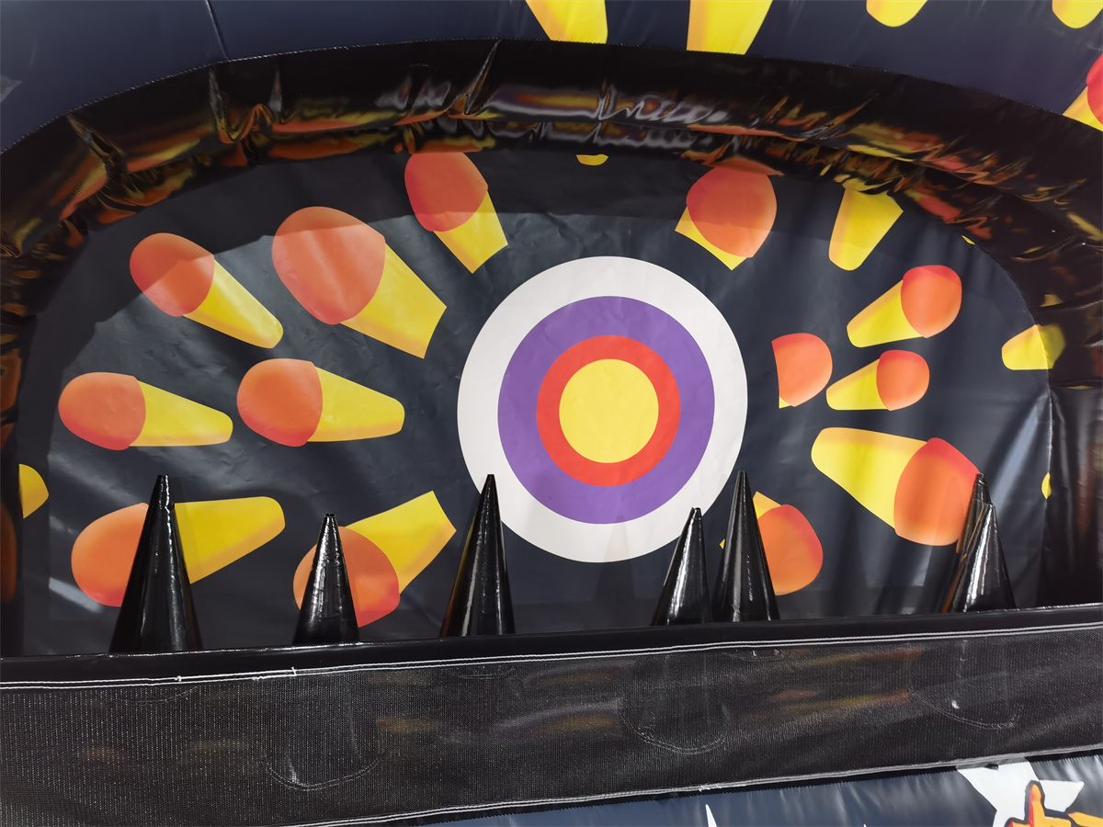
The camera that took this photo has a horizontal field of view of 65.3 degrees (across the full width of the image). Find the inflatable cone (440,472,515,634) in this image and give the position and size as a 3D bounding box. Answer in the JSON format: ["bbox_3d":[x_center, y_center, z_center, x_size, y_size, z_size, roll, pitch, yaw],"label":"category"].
[{"bbox_3d":[-0.134,0.302,1.670,0.173,0.370,0.173,2,5,-14],"label":"inflatable cone"}]

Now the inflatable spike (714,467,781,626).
[{"bbox_3d":[0.413,0.308,1.827,0.173,0.370,0.173,-2,6,-14],"label":"inflatable spike"}]

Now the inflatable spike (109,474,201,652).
[{"bbox_3d":[-0.700,0.294,1.530,0.173,0.370,0.173,2,5,-14],"label":"inflatable spike"}]

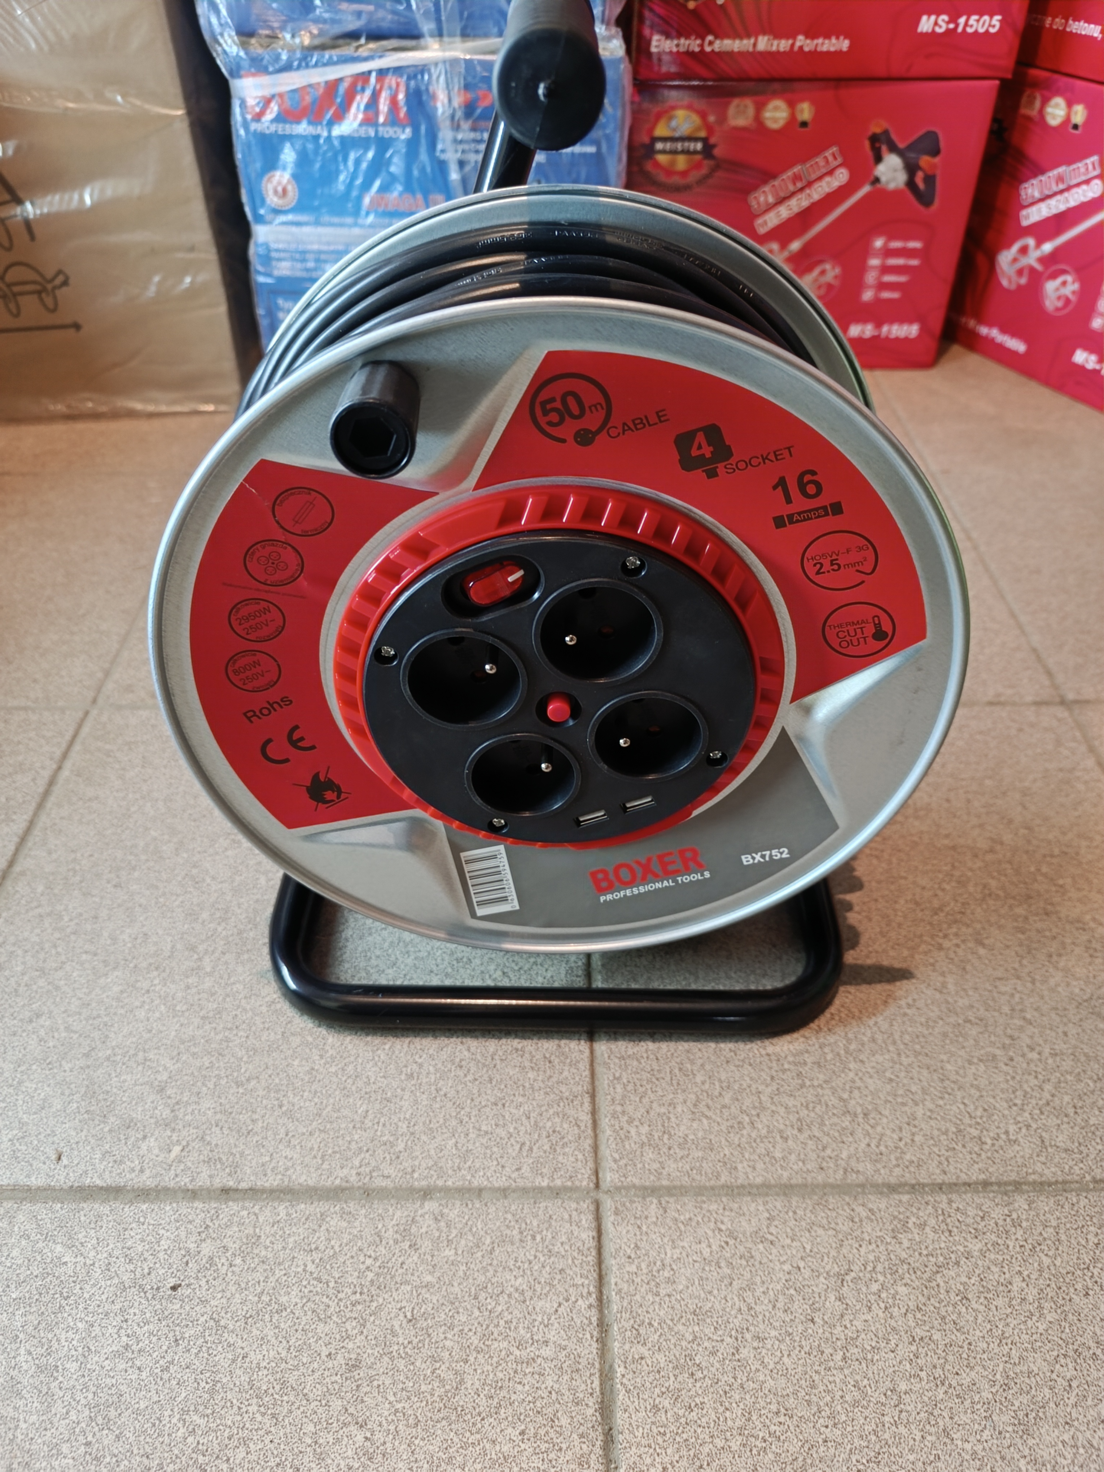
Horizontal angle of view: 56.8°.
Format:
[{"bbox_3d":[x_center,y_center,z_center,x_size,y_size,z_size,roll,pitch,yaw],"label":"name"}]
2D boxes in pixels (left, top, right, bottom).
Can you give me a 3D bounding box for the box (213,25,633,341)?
[{"bbox_3d":[-0.106,-0.540,1.010,0.325,0.268,0.240,0,42,0],"label":"box"}]

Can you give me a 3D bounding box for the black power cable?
[{"bbox_3d":[-0.003,-0.049,0.411,0.272,0.264,0.108,0,42,1],"label":"black power cable"}]

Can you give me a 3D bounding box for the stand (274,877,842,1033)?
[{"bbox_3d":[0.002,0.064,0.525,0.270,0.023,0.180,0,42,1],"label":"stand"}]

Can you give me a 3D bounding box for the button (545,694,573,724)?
[{"bbox_3d":[0.002,-0.011,0.368,0.009,0.009,0.008,0,42,1],"label":"button"}]

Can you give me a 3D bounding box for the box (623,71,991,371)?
[{"bbox_3d":[0.222,-0.522,1.008,0.315,0.245,0.200,0,42,0],"label":"box"}]

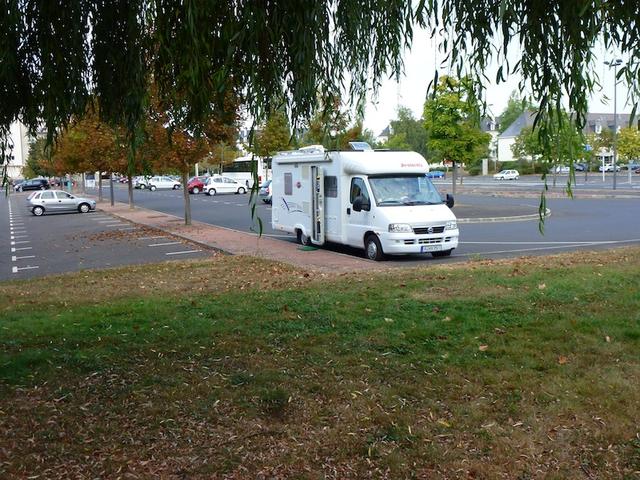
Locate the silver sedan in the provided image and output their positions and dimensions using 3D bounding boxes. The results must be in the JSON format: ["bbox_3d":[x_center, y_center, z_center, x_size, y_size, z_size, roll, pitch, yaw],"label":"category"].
[{"bbox_3d":[-15.141,-2.208,36.876,3.820,1.440,1.650,-5,7,-27],"label":"silver sedan"}]

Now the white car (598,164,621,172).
[{"bbox_3d":[50.748,-12.512,110.000,4.200,1.430,1.720,-5,7,-26],"label":"white car"}]

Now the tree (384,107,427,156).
[{"bbox_3d":[17.230,-19.651,124.193,9.500,13.700,9.500,-2,7,-5],"label":"tree"}]

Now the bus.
[{"bbox_3d":[-7.243,-7.027,65.197,2.550,3.450,12.000,-5,8,-26],"label":"bus"}]

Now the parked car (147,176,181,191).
[{"bbox_3d":[-17.047,-6.191,69.000,3.600,1.430,1.650,-5,7,-26],"label":"parked car"}]

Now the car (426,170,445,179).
[{"bbox_3d":[20.037,-11.427,110.000,4.000,1.430,1.700,-4,7,-21],"label":"car"}]

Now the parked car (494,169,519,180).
[{"bbox_3d":[25.286,-8.816,85.000,3.800,1.410,1.640,-4,7,-19],"label":"parked car"}]

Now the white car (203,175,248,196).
[{"bbox_3d":[-7.798,-4.436,52.015,3.880,1.440,1.670,-4,7,-24],"label":"white car"}]

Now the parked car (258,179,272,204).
[{"bbox_3d":[-1.558,-2.966,38.313,4.050,1.480,1.700,-5,8,-26],"label":"parked car"}]

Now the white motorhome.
[{"bbox_3d":[0.973,-1.086,16.480,2.240,2.760,6.400,-5,7,-26],"label":"white motorhome"}]

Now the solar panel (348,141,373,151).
[{"bbox_3d":[1.175,-2.631,17.800,0.600,0.060,0.500,-5,44,-26],"label":"solar panel"}]

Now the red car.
[{"bbox_3d":[-9.838,-4.856,55.813,3.950,1.480,1.680,-5,8,-26],"label":"red car"}]

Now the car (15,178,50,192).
[{"bbox_3d":[-36.419,-6.894,79.810,4.150,1.530,1.730,-5,8,-26],"label":"car"}]

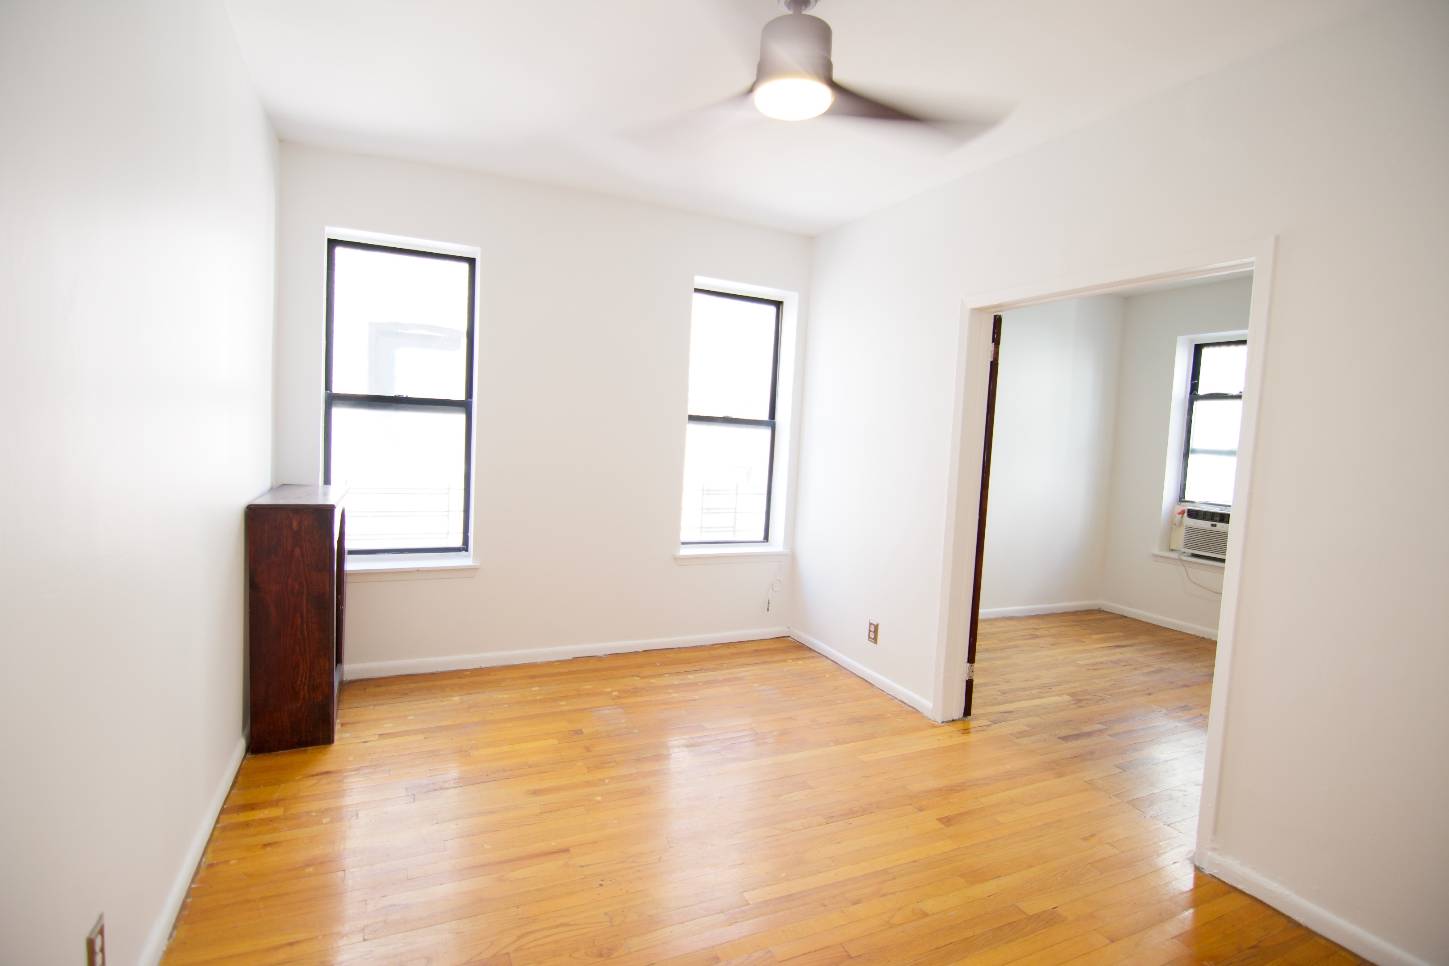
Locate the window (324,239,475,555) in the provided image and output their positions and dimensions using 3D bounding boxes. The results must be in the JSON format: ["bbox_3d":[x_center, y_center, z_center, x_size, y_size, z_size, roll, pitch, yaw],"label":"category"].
[{"bbox_3d":[-1.822,-0.445,3.652,0.732,1.703,0.090,1,5,-23],"label":"window"}]

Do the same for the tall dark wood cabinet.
[{"bbox_3d":[-1.992,0.584,3.037,0.305,1.046,0.710,0,5,-26],"label":"tall dark wood cabinet"}]

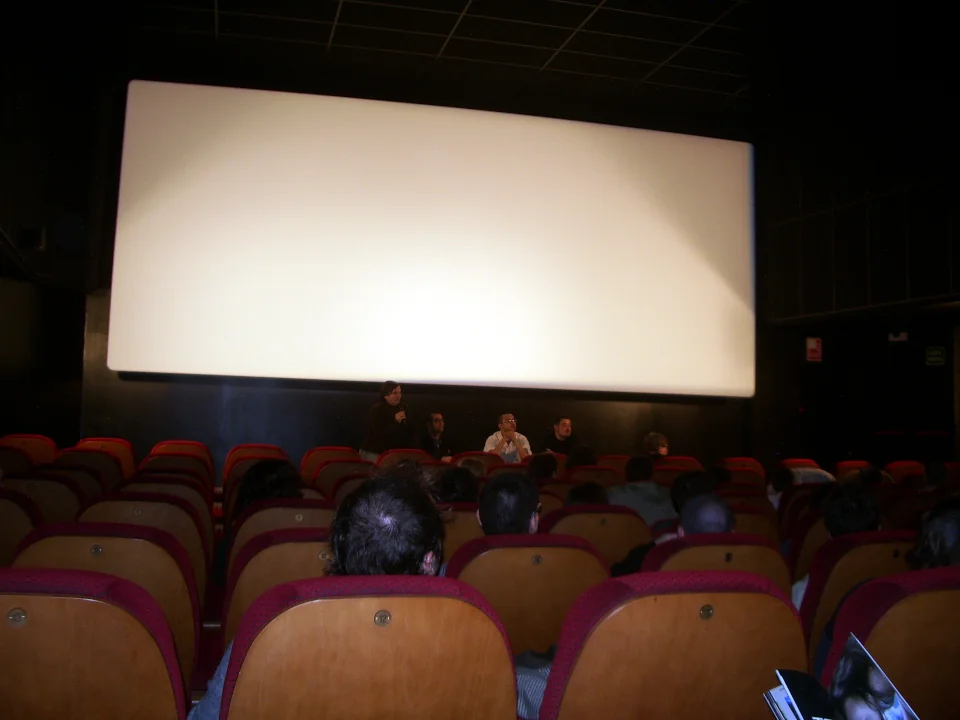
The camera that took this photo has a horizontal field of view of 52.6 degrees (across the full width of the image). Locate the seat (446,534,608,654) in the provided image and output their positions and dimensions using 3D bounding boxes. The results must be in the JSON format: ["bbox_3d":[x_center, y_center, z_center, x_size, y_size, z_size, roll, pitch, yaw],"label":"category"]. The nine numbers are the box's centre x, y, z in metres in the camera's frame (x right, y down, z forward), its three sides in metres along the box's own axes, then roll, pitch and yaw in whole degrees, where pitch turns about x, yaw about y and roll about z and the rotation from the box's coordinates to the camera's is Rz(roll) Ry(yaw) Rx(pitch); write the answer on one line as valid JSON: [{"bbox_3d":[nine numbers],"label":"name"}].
[{"bbox_3d":[0.078,0.943,2.738,0.520,0.950,0.600,2,-4,-13],"label":"seat"}]

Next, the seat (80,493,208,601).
[{"bbox_3d":[-1.196,0.928,3.426,0.520,0.950,0.600,2,-4,-12],"label":"seat"}]

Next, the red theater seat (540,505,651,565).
[{"bbox_3d":[0.383,1.016,3.781,0.520,0.950,0.600,2,-4,-12],"label":"red theater seat"}]

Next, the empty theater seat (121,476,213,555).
[{"bbox_3d":[-1.444,0.985,4.342,0.520,0.950,0.600,2,-4,-13],"label":"empty theater seat"}]

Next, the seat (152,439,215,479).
[{"bbox_3d":[-2.188,1.064,7.092,0.520,0.950,0.600,2,-4,-14],"label":"seat"}]

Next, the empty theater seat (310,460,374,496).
[{"bbox_3d":[-0.915,1.126,6.400,0.520,0.930,0.580,3,-5,-14],"label":"empty theater seat"}]

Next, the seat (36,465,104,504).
[{"bbox_3d":[-2.198,1.028,5.116,0.520,0.950,0.620,3,-5,-14],"label":"seat"}]

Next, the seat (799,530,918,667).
[{"bbox_3d":[1.102,0.981,3.050,0.520,0.930,0.580,3,-5,-14],"label":"seat"}]

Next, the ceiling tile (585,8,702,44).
[{"bbox_3d":[1.646,-3.343,9.740,1.200,0.030,0.600,2,-4,-14],"label":"ceiling tile"}]

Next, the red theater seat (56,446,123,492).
[{"bbox_3d":[-2.441,1.032,6.040,0.520,0.950,0.620,3,-5,-14],"label":"red theater seat"}]

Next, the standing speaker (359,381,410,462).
[{"bbox_3d":[-0.855,1.032,8.728,0.400,1.680,0.520,-3,-7,44],"label":"standing speaker"}]

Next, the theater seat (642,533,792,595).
[{"bbox_3d":[0.608,0.974,2.909,0.520,0.950,0.620,3,-5,-14],"label":"theater seat"}]

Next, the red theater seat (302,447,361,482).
[{"bbox_3d":[-1.153,1.127,7.360,0.520,0.950,0.600,2,-4,-14],"label":"red theater seat"}]

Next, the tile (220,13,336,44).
[{"bbox_3d":[-2.055,-3.344,9.771,1.200,0.025,0.600,3,-5,-14],"label":"tile"}]

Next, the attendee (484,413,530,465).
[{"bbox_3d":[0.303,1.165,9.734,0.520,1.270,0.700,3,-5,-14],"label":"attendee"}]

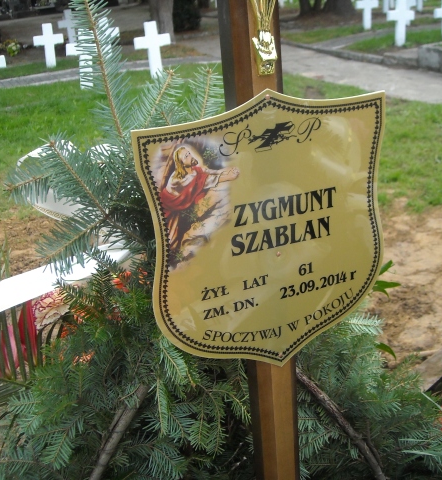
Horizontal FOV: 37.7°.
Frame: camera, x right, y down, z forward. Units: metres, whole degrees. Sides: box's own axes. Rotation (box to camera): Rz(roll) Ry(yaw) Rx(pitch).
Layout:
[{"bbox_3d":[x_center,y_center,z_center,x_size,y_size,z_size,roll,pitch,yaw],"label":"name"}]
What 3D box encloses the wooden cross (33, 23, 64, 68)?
[{"bbox_3d":[-3.211,-3.609,12.076,0.536,0.800,0.100,-9,23,-13],"label":"wooden cross"}]

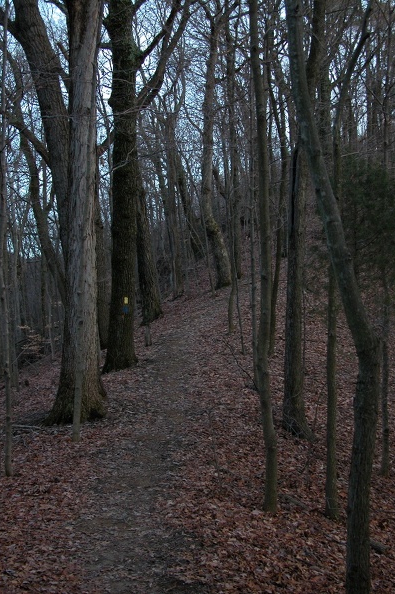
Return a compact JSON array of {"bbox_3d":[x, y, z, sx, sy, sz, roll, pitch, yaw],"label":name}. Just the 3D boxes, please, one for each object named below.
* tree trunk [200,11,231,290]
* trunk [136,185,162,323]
[{"bbox_3d":[0.685,-5.578,32.000,1.050,10.600,0.850,0,-2,0],"label":"tree trunk"},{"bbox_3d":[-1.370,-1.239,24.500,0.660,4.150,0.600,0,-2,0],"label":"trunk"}]

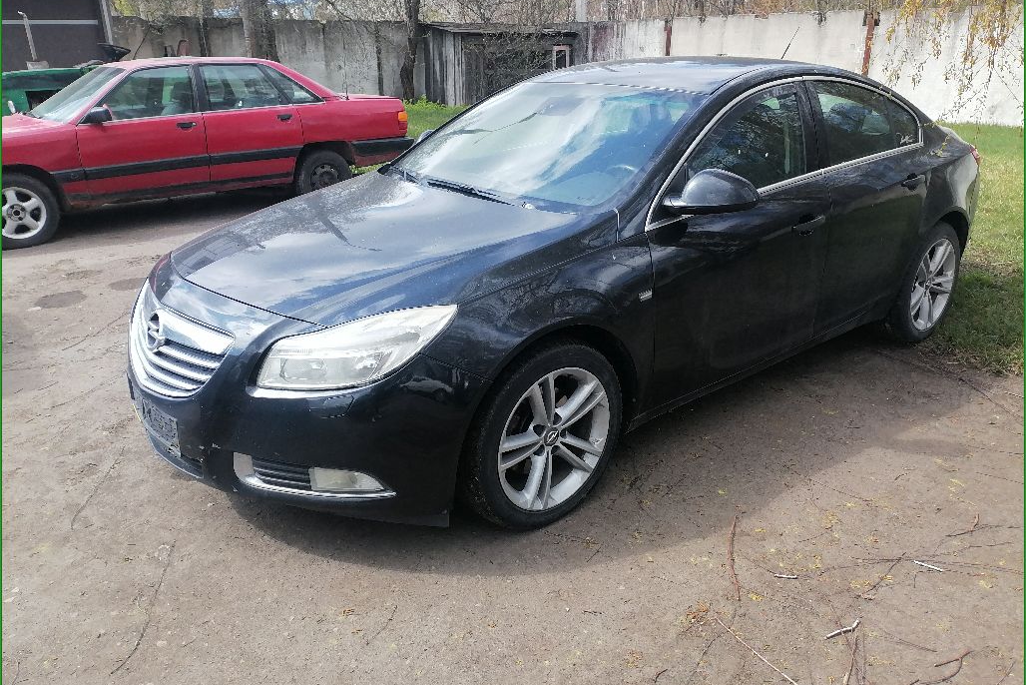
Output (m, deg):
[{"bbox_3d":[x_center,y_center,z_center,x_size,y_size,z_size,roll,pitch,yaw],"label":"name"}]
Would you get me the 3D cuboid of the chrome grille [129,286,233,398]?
[{"bbox_3d":[-1.146,0.017,2.604,0.150,0.325,0.830,-17,25,-36],"label":"chrome grille"}]

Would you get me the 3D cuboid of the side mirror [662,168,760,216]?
[{"bbox_3d":[0.670,-0.523,2.651,0.210,0.160,0.235,-19,28,-40],"label":"side mirror"}]

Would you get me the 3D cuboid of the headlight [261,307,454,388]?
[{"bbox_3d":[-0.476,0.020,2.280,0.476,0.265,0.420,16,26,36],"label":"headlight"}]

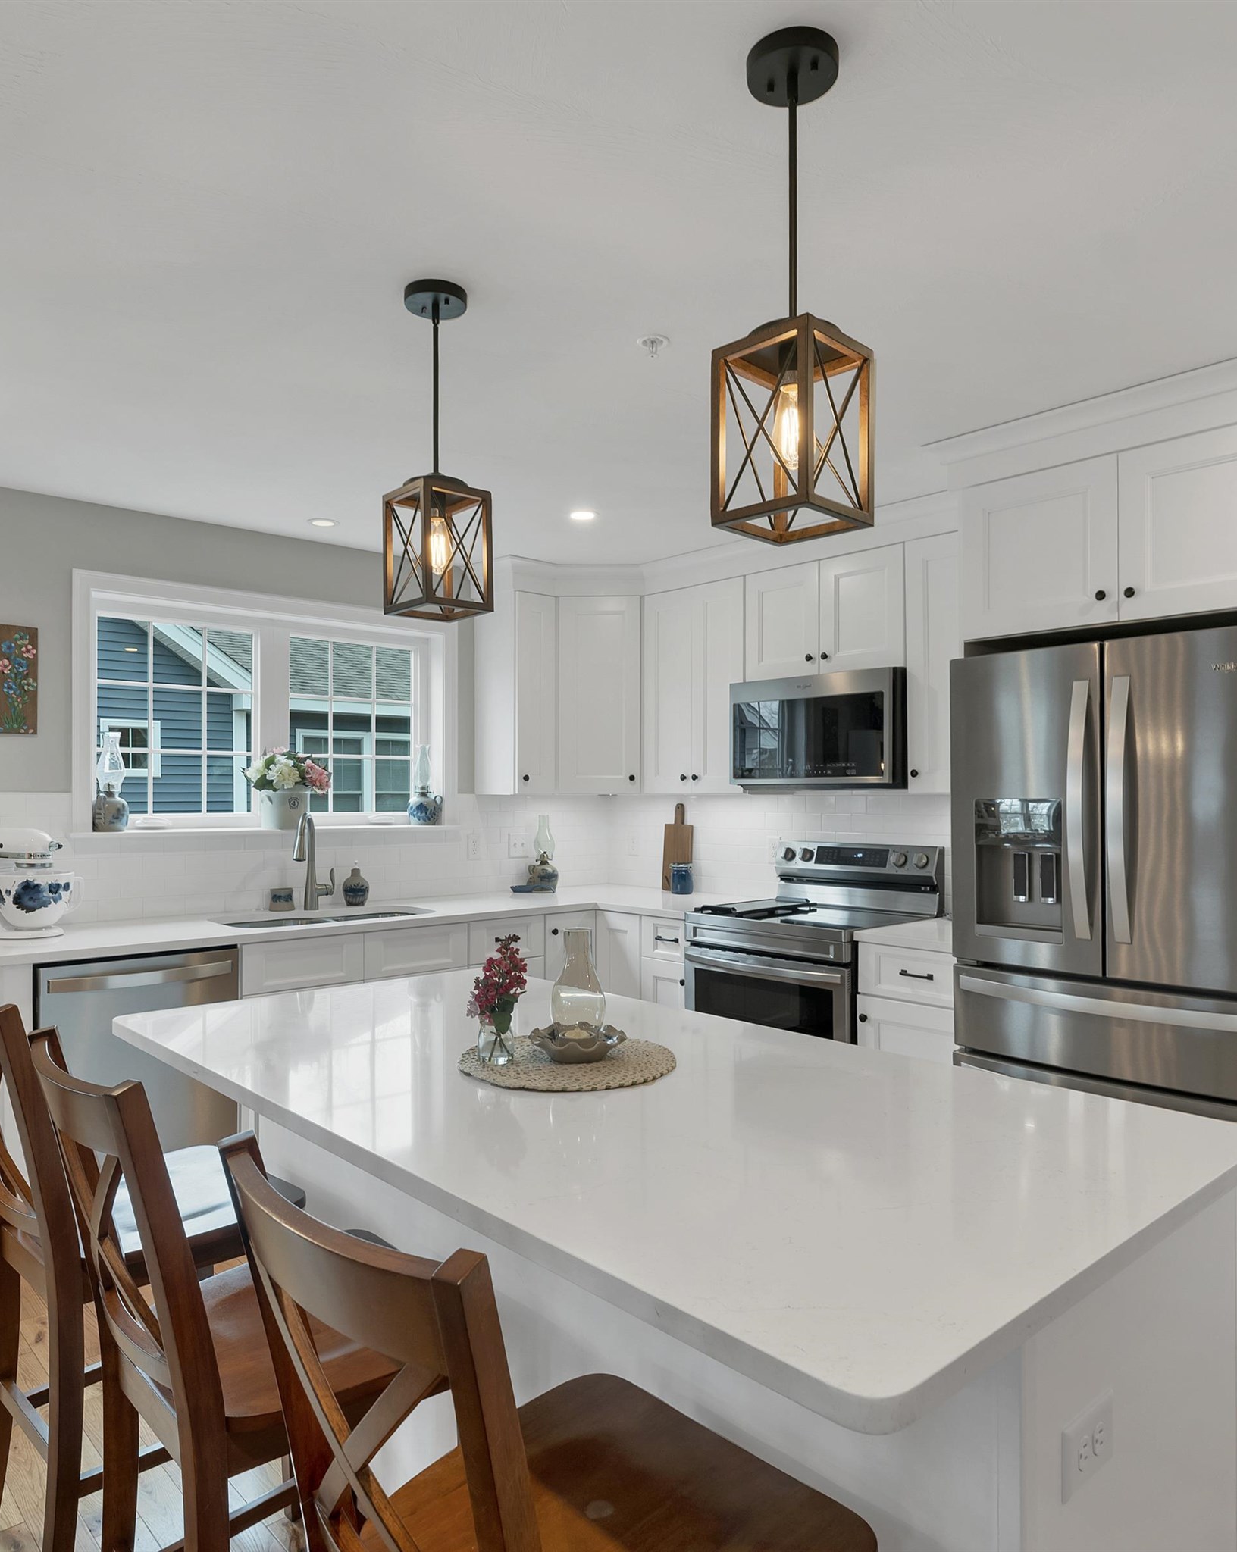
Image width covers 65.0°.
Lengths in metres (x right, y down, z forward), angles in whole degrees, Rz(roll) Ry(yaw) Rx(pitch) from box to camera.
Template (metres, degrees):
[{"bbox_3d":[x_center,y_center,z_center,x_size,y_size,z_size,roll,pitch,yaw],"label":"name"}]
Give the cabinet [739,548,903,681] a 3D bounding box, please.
[{"bbox_3d":[0.916,-0.616,3.948,0.330,0.465,0.757,1,-1,-44],"label":"cabinet"}]

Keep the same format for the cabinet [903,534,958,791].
[{"bbox_3d":[1.306,-0.396,3.553,0.330,0.927,0.374,1,-2,-43],"label":"cabinet"}]

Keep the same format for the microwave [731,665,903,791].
[{"bbox_3d":[0.880,-0.161,3.914,0.410,0.430,0.757,1,-1,-44],"label":"microwave"}]

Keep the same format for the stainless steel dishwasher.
[{"bbox_3d":[-1.678,1.009,3.247,0.600,0.860,0.610,1,-1,-42],"label":"stainless steel dishwasher"}]

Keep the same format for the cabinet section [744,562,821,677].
[{"bbox_3d":[0.819,-0.637,4.229,0.331,0.463,0.389,1,-1,-42],"label":"cabinet section"}]

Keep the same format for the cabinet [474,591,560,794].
[{"bbox_3d":[-0.483,-0.376,4.620,0.238,0.927,0.330,1,-2,-43],"label":"cabinet"}]

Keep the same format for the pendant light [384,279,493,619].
[{"bbox_3d":[-0.373,-0.677,2.014,0.162,0.676,0.162,0,-1,-42],"label":"pendant light"}]

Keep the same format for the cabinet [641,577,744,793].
[{"bbox_3d":[0.446,-0.381,4.449,0.325,0.915,0.635,0,-1,-42],"label":"cabinet"}]

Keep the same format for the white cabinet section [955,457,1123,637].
[{"bbox_3d":[1.471,-0.662,3.077,0.602,0.479,0.461,1,-1,-42],"label":"white cabinet section"}]

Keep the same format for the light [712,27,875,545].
[{"bbox_3d":[0.250,-0.690,1.377,0.164,0.667,0.164,1,-1,-44],"label":"light"}]

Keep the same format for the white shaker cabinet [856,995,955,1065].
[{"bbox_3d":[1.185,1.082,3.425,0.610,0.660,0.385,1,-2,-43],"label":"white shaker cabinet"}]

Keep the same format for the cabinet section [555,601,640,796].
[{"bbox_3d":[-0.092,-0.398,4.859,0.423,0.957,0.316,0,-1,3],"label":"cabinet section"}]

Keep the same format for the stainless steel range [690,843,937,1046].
[{"bbox_3d":[0.755,0.860,3.806,0.690,1.180,0.758,1,-2,-43],"label":"stainless steel range"}]

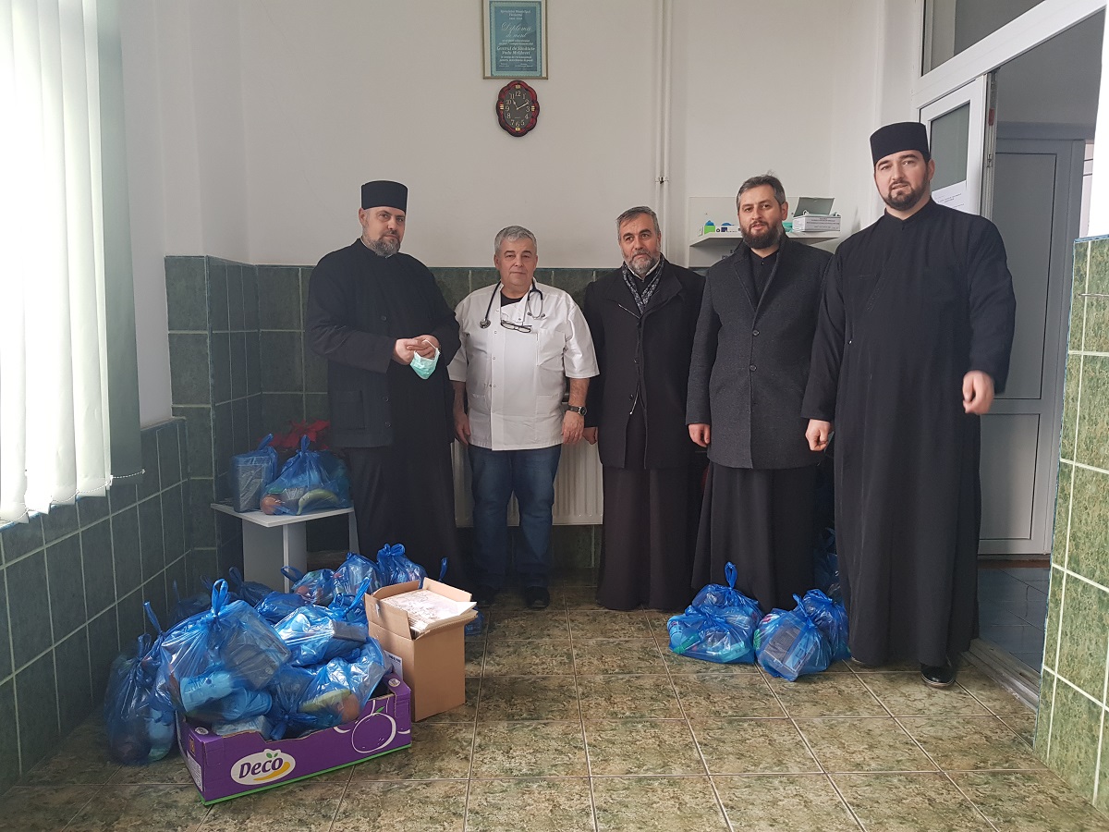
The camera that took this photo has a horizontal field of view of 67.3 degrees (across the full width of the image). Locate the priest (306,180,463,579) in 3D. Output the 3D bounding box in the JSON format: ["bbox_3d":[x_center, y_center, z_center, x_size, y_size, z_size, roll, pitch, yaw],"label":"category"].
[{"bbox_3d":[-0.739,-0.070,3.636,0.600,1.870,0.460,-4,8,-29],"label":"priest"}]

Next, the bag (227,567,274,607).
[{"bbox_3d":[-1.114,0.749,3.054,0.250,0.360,0.240,-2,7,-18],"label":"bag"}]

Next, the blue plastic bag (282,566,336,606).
[{"bbox_3d":[-0.900,0.742,3.139,0.250,0.320,0.240,0,7,0],"label":"blue plastic bag"}]

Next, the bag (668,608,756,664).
[{"bbox_3d":[0.590,0.808,3.186,0.310,0.180,0.240,0,7,0],"label":"bag"}]

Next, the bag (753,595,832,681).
[{"bbox_3d":[0.888,0.795,3.108,0.260,0.275,0.230,1,7,8],"label":"bag"}]

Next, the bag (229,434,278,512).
[{"bbox_3d":[-1.199,0.222,3.314,0.170,0.310,0.160,-4,7,-28],"label":"bag"}]

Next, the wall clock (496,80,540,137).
[{"bbox_3d":[-0.172,-1.443,3.913,0.205,0.260,0.040,-1,7,-4],"label":"wall clock"}]

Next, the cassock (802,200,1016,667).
[{"bbox_3d":[1.288,0.076,3.037,0.690,1.680,0.440,2,7,20],"label":"cassock"}]

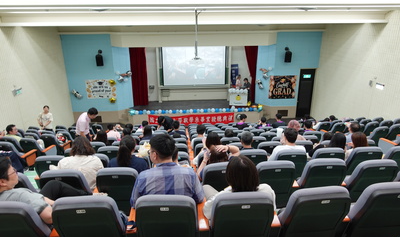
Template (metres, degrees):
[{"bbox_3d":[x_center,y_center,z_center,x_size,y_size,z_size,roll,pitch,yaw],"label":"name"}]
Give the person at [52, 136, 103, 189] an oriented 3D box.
[{"bbox_3d":[-1.282,0.681,3.123,0.520,1.220,0.780,-1,18,-3],"label":"person"}]

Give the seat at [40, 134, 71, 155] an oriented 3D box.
[{"bbox_3d":[-4.020,0.793,7.546,0.550,0.940,0.600,4,19,12],"label":"seat"}]

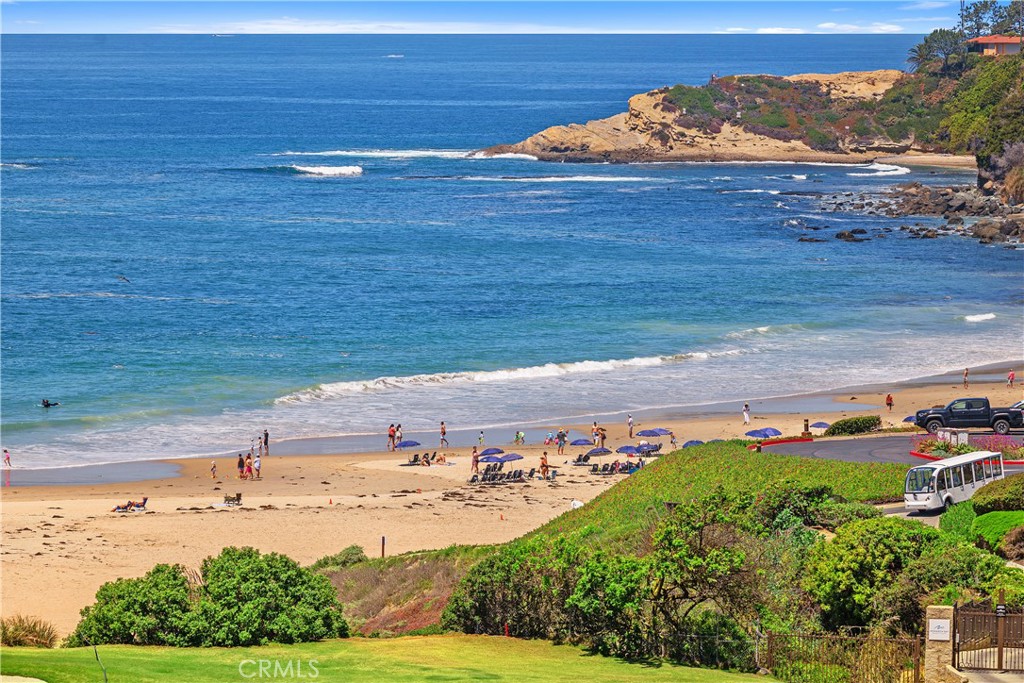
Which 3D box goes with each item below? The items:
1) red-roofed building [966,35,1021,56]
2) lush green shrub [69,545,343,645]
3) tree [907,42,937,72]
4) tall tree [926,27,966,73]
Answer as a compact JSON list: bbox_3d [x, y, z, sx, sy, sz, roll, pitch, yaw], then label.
[{"bbox_3d":[101.695,-62.217,1000.000,12.500,4.400,10.500,1,4,15],"label":"red-roofed building"},{"bbox_3d":[-9.019,7.613,142.300,8.300,2.700,4.600,0,4,0],"label":"lush green shrub"},{"bbox_3d":[86.188,-59.791,1000.000,6.200,6.100,6.200,0,4,0],"label":"tree"},{"bbox_3d":[90.668,-60.967,995.000,8.800,8.900,8.600,0,4,0],"label":"tall tree"}]

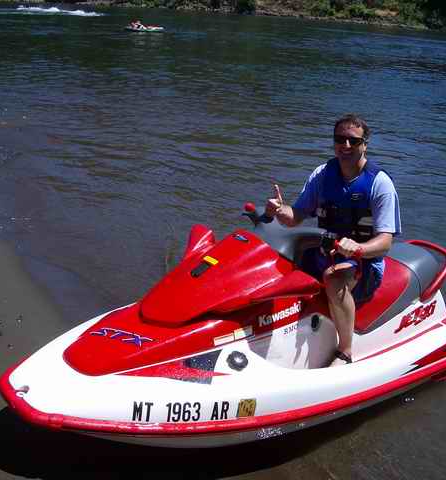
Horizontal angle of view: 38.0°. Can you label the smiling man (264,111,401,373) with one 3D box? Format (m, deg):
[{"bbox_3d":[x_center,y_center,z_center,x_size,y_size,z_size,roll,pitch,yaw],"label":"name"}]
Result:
[{"bbox_3d":[0.570,-0.020,3.340,0.760,1.230,0.740,14,22,28],"label":"smiling man"}]

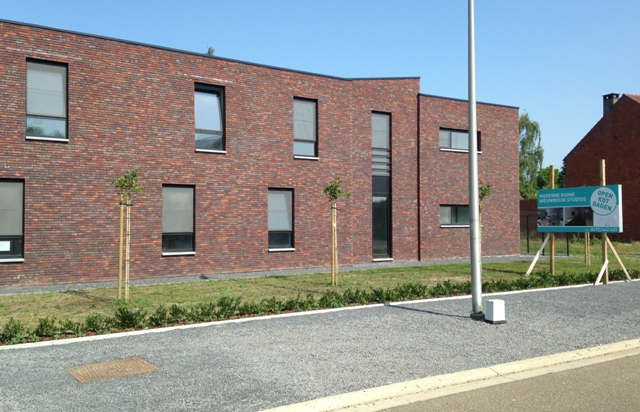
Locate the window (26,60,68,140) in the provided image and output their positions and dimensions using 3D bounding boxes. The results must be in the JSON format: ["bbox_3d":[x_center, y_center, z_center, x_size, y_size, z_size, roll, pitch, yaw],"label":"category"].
[{"bbox_3d":[-6.873,-2.642,15.380,0.988,2.017,0.150,1,-1,-37],"label":"window"}]

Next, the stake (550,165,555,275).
[{"bbox_3d":[5.795,0.396,15.175,0.078,2.820,0.078,1,-1,-36],"label":"stake"}]

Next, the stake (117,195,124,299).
[{"bbox_3d":[-4.148,0.853,12.723,0.065,2.174,0.065,1,-2,0],"label":"stake"}]

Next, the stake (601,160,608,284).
[{"bbox_3d":[7.251,0.410,15.535,0.085,3.169,0.085,1,-2,-33],"label":"stake"}]

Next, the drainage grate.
[{"bbox_3d":[-2.314,1.836,6.794,0.870,0.040,0.700,1,-1,-37],"label":"drainage grate"}]

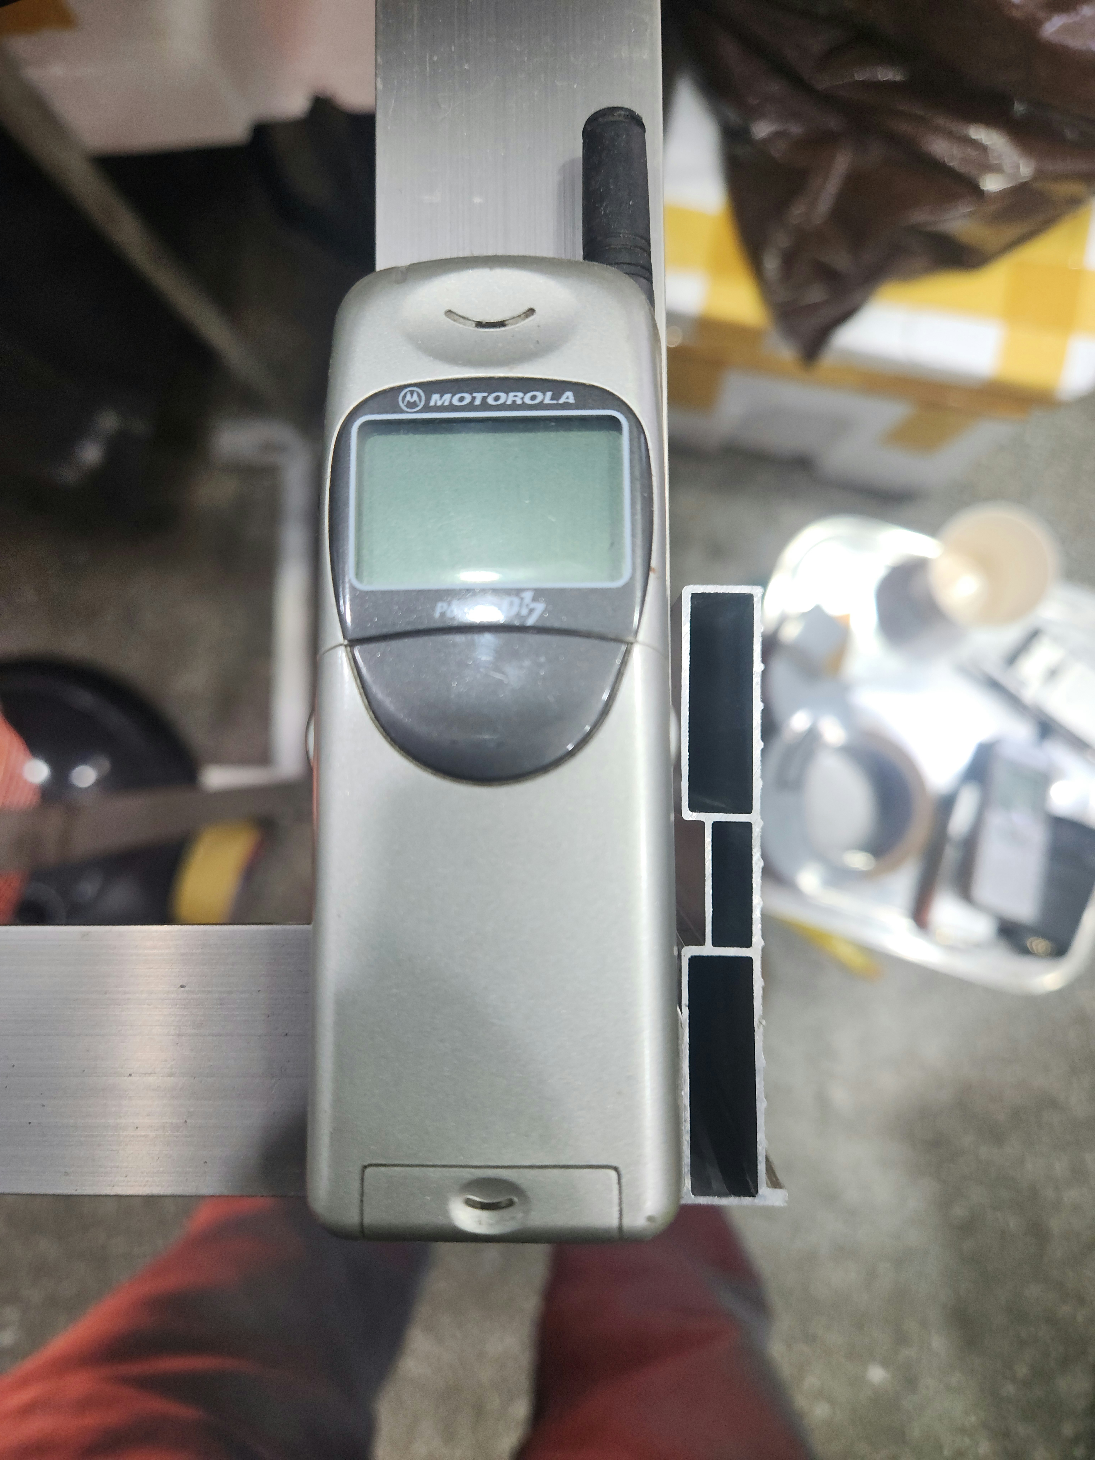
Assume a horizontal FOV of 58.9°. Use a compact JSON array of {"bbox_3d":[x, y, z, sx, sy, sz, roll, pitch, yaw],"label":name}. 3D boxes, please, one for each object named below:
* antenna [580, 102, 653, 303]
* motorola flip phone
[{"bbox_3d":[0.011,-0.082,0.153,0.010,0.010,0.035,0,83,1],"label":"antenna"},{"bbox_3d":[-0.007,-0.016,0.145,0.051,0.025,0.168,0,83,1],"label":"motorola flip phone"}]

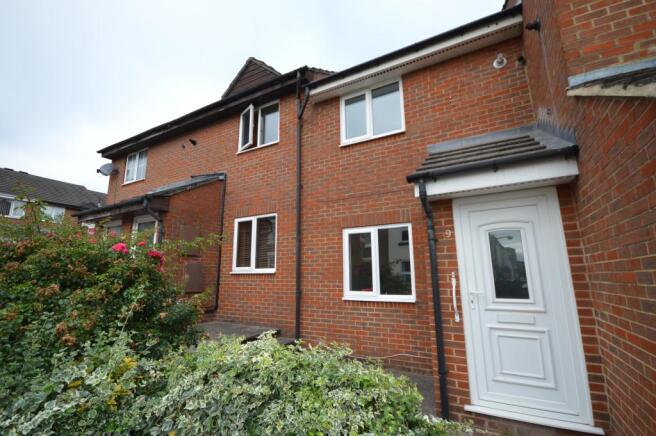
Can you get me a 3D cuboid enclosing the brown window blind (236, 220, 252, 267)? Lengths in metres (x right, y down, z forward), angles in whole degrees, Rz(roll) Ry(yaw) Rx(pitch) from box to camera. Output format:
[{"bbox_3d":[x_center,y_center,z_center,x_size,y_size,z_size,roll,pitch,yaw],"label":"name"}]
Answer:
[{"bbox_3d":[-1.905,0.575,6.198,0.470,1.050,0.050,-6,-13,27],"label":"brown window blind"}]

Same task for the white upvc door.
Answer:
[{"bbox_3d":[1.805,0.778,2.660,0.950,2.100,0.100,-6,-13,27],"label":"white upvc door"}]

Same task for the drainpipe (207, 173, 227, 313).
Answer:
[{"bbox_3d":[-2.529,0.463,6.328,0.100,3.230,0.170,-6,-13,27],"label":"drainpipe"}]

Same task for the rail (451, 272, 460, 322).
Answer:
[{"bbox_3d":[1.325,0.823,2.848,0.055,0.500,0.080,-6,-13,27],"label":"rail"}]

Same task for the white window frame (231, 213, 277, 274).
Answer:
[{"bbox_3d":[-1.624,0.586,5.997,1.240,1.240,0.100,-6,-13,27],"label":"white window frame"}]

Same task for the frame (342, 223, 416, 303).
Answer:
[{"bbox_3d":[0.821,0.774,4.633,1.240,1.240,0.100,-6,-13,27],"label":"frame"}]

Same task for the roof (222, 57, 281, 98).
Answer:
[{"bbox_3d":[-1.681,-3.405,7.048,1.950,1.000,1.000,-6,-13,27],"label":"roof"}]

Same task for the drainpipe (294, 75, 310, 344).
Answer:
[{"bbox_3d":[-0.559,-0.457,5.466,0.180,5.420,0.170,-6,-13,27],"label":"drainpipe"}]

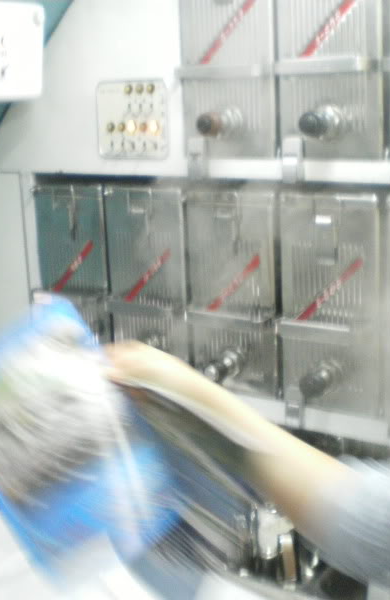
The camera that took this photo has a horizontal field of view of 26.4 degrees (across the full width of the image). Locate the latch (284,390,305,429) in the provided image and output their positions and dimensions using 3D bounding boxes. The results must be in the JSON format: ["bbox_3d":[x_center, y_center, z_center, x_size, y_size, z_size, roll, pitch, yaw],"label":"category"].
[{"bbox_3d":[0.181,0.199,1.516,0.033,0.060,0.022,7,18,31],"label":"latch"}]

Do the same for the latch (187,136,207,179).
[{"bbox_3d":[0.005,-0.256,1.493,0.025,0.072,0.022,7,18,31],"label":"latch"}]

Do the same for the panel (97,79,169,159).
[{"bbox_3d":[-0.115,-0.337,1.550,0.143,0.141,0.015,7,18,31],"label":"panel"}]

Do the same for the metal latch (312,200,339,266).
[{"bbox_3d":[0.221,-0.112,1.398,0.038,0.107,0.020,7,18,31],"label":"metal latch"}]

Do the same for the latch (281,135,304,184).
[{"bbox_3d":[0.164,-0.237,1.396,0.029,0.077,0.022,7,18,31],"label":"latch"}]

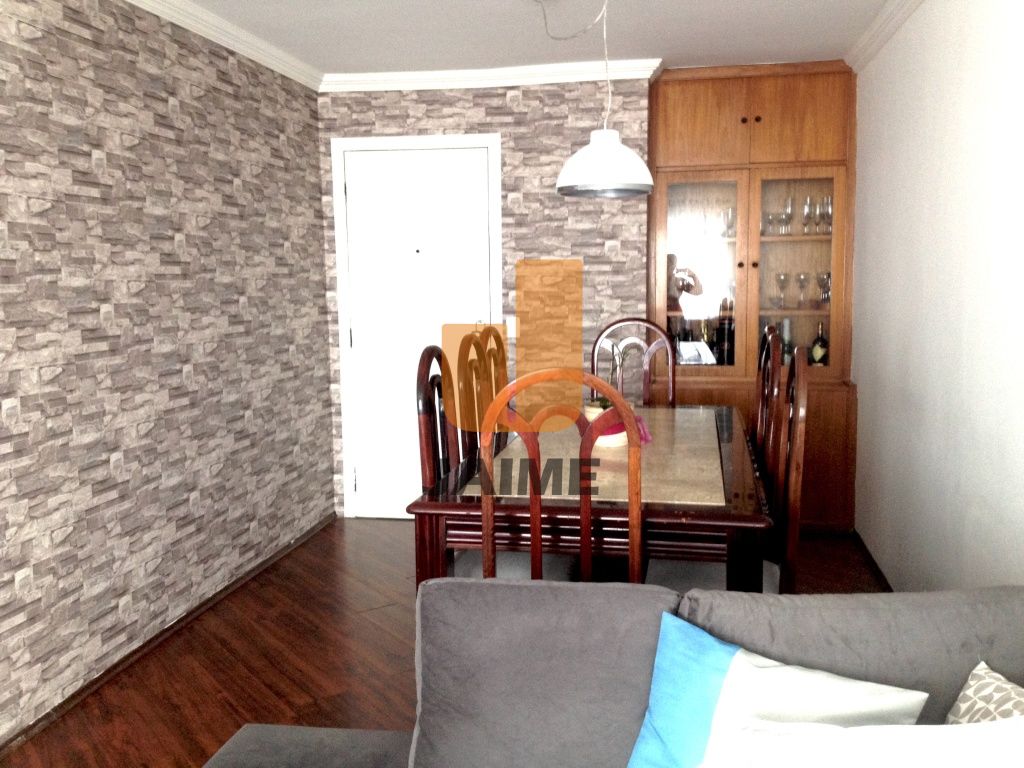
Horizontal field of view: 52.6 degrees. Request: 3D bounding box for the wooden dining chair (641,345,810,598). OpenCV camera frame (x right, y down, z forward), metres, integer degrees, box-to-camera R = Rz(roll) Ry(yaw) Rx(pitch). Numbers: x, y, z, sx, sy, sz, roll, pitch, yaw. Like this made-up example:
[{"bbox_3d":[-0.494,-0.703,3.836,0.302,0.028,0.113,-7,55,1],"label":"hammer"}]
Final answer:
[{"bbox_3d":[0.655,0.472,3.191,0.480,1.166,0.431,1,6,10],"label":"wooden dining chair"}]

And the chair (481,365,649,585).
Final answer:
[{"bbox_3d":[0.159,0.518,2.803,0.421,1.166,0.480,1,6,10],"label":"chair"}]

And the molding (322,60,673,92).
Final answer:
[{"bbox_3d":[-0.146,-1.628,5.479,1.872,0.093,0.078,1,6,10],"label":"molding"}]

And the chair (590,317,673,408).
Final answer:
[{"bbox_3d":[0.553,0.290,4.840,0.421,1.166,0.480,1,6,10],"label":"chair"}]

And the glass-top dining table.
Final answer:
[{"bbox_3d":[0.379,0.605,3.785,0.945,0.774,2.163,1,6,10],"label":"glass-top dining table"}]

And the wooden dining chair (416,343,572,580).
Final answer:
[{"bbox_3d":[-0.040,0.464,3.312,0.480,1.166,0.431,1,6,10],"label":"wooden dining chair"}]

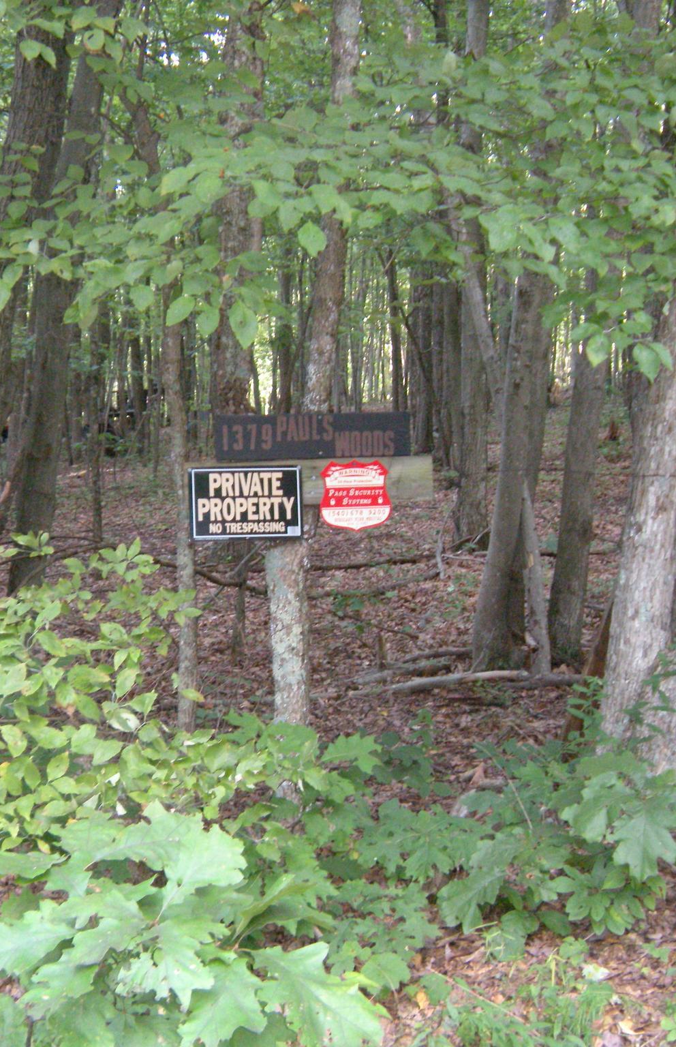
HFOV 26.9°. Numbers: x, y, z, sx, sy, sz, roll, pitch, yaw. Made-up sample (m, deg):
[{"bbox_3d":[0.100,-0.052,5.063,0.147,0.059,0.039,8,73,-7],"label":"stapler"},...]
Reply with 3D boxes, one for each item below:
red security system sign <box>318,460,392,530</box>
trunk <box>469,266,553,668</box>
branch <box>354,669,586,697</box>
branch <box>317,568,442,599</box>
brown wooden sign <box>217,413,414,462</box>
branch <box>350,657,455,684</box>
[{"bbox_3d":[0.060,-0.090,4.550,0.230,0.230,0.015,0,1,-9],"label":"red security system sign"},{"bbox_3d":[0.900,-0.292,7.350,0.400,2.150,0.360,0,1,0],"label":"trunk"},{"bbox_3d":[0.618,0.764,6.750,1.220,0.100,0.160,0,2,-19],"label":"branch"},{"bbox_3d":[0.307,0.455,10.600,1.250,0.100,0.150,-1,2,-34],"label":"branch"},{"bbox_3d":[-0.084,-0.280,4.550,0.635,0.147,0.025,0,1,-10],"label":"brown wooden sign"},{"bbox_3d":[0.332,0.743,7.100,0.720,0.090,0.120,-1,2,-34],"label":"branch"}]

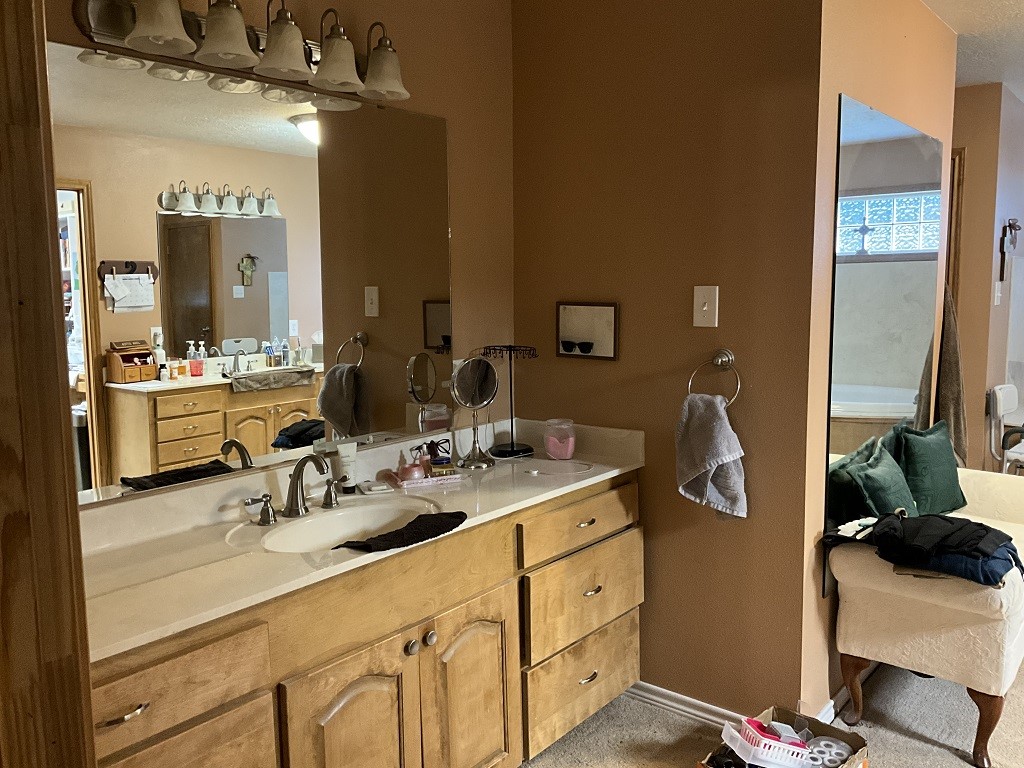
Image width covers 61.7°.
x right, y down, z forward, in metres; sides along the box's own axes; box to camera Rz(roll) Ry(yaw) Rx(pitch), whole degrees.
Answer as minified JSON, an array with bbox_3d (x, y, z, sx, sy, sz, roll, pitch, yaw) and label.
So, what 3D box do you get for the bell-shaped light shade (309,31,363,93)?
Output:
[{"bbox_3d":[-0.461,-0.859,2.256,0.143,0.140,0.143,-1,7,0],"label":"bell-shaped light shade"}]

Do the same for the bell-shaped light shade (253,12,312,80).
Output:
[{"bbox_3d":[-0.565,-0.841,2.129,0.143,0.140,0.143,-1,7,0],"label":"bell-shaped light shade"}]

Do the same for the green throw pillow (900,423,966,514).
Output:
[{"bbox_3d":[1.645,0.332,3.332,0.390,0.370,0.140,-5,-8,-41],"label":"green throw pillow"}]

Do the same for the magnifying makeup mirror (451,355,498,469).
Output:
[{"bbox_3d":[-0.119,0.087,2.772,0.166,0.352,0.128,-5,8,-32],"label":"magnifying makeup mirror"}]

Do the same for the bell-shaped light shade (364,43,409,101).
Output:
[{"bbox_3d":[-0.357,-0.876,2.385,0.143,0.140,0.143,-1,7,0],"label":"bell-shaped light shade"}]

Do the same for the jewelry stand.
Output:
[{"bbox_3d":[-0.004,0.055,2.936,0.188,0.372,0.188,-1,7,0],"label":"jewelry stand"}]

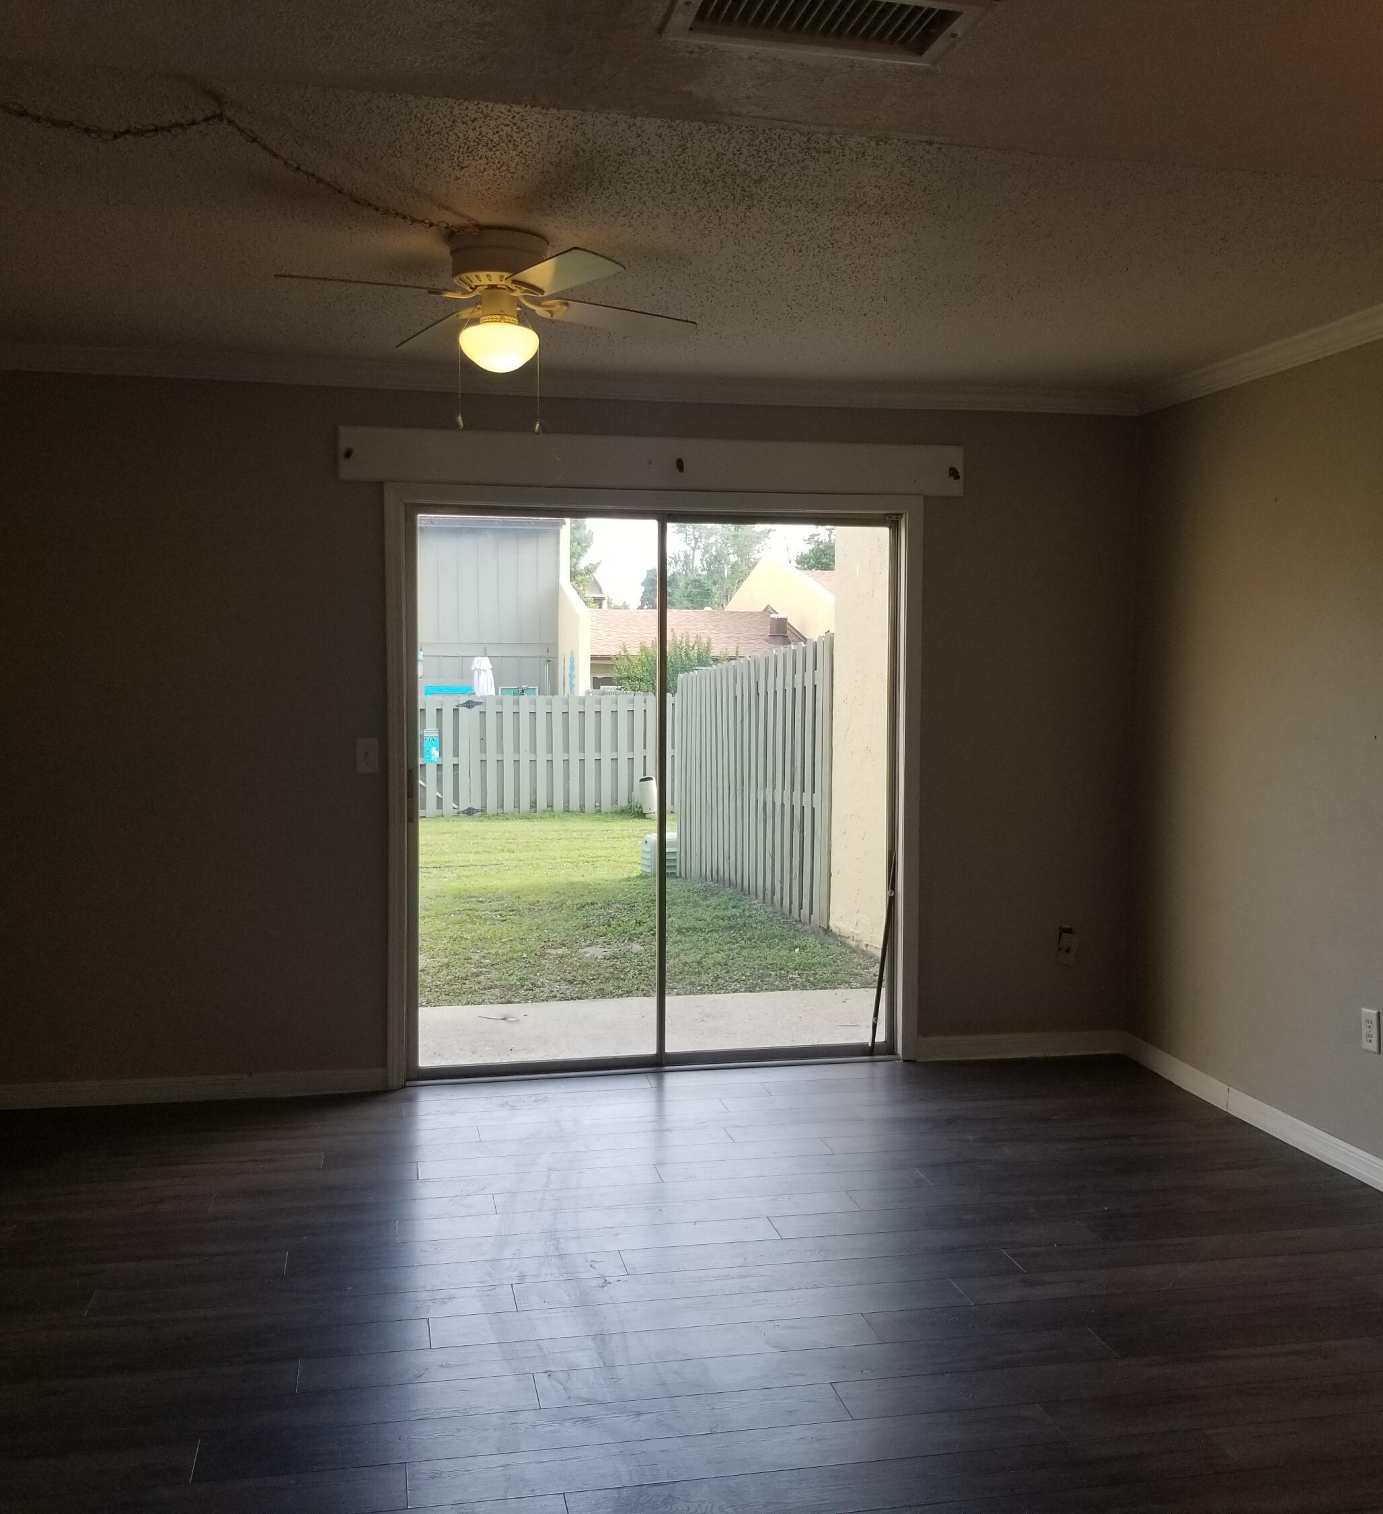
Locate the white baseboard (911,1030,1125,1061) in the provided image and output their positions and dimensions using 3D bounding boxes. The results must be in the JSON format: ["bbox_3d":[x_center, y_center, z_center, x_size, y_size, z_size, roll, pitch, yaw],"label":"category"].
[{"bbox_3d":[1.229,1.079,5.654,0.814,0.086,0.015,0,3,-11],"label":"white baseboard"}]

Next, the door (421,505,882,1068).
[{"bbox_3d":[-0.113,0.128,5.386,1.750,1.967,0.070,0,3,-11],"label":"door"}]

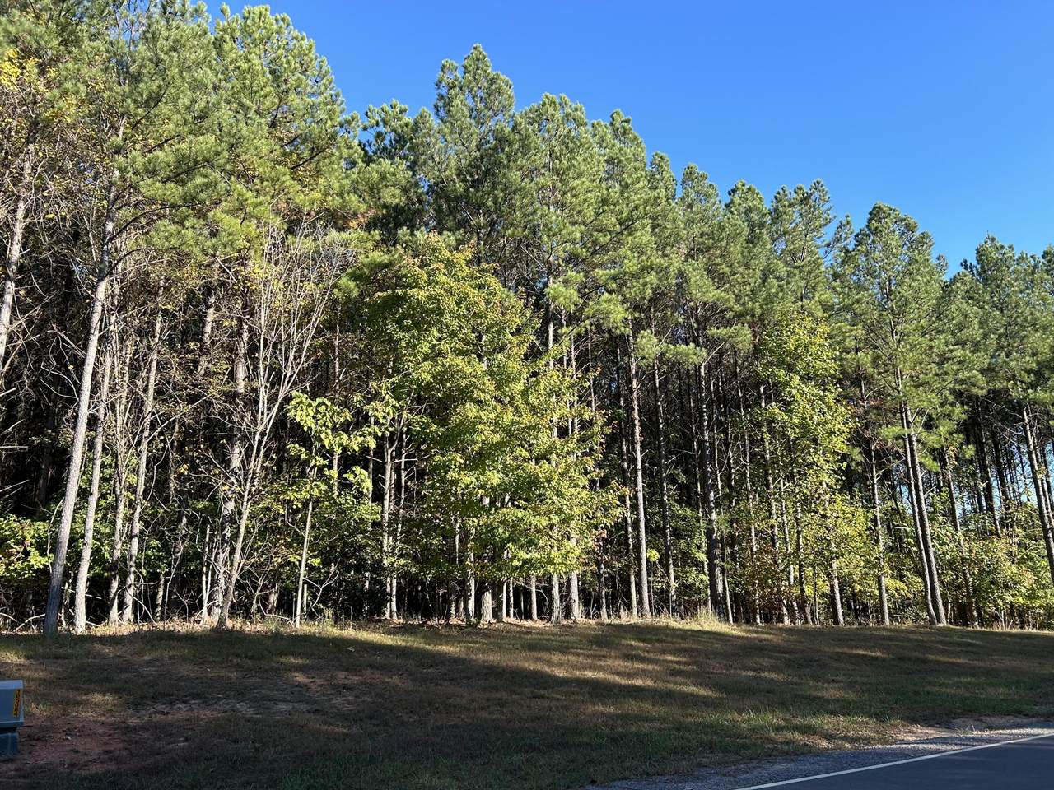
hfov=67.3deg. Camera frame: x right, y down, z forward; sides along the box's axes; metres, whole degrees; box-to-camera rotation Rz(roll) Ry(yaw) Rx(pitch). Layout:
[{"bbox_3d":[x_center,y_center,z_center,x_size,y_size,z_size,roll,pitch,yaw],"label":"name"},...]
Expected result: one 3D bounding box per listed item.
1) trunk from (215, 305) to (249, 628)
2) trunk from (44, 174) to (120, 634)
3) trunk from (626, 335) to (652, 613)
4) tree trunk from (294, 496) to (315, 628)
[{"bbox_3d":[-8.837,1.851,23.722,0.438,9.650,0.340,-1,-15,0],"label":"trunk"},{"bbox_3d":[-11.760,-0.230,21.093,0.534,12.577,0.360,-1,-15,0],"label":"trunk"},{"bbox_3d":[3.975,2.589,28.311,0.304,10.355,0.260,-1,-15,0],"label":"trunk"},{"bbox_3d":[-6.050,4.480,21.437,0.256,3.452,0.130,-1,-15,0],"label":"tree trunk"}]

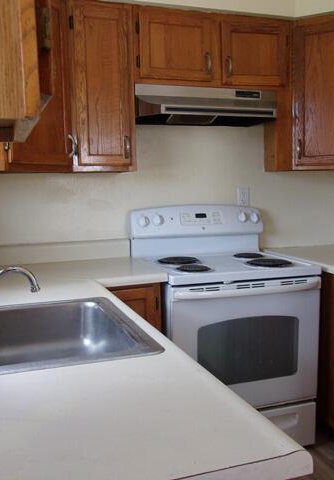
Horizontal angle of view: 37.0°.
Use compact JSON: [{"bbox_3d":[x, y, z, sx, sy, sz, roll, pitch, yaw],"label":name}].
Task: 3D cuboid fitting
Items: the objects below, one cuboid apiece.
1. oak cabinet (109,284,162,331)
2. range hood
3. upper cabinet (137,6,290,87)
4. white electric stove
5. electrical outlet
[{"bbox_3d":[-0.276,0.604,2.486,0.330,0.870,0.610,-3,7,-19],"label":"oak cabinet"},{"bbox_3d":[0.188,-0.699,2.601,0.762,0.153,0.450,-3,7,-19],"label":"range hood"},{"bbox_3d":[0.179,-0.967,2.642,0.800,0.368,0.315,-3,7,-19],"label":"upper cabinet"},{"bbox_3d":[0.258,0.427,2.554,0.757,1.193,0.705,-3,7,-19],"label":"white electric stove"},{"bbox_3d":[0.460,-0.257,2.979,0.071,0.115,0.010,-3,7,-19],"label":"electrical outlet"}]

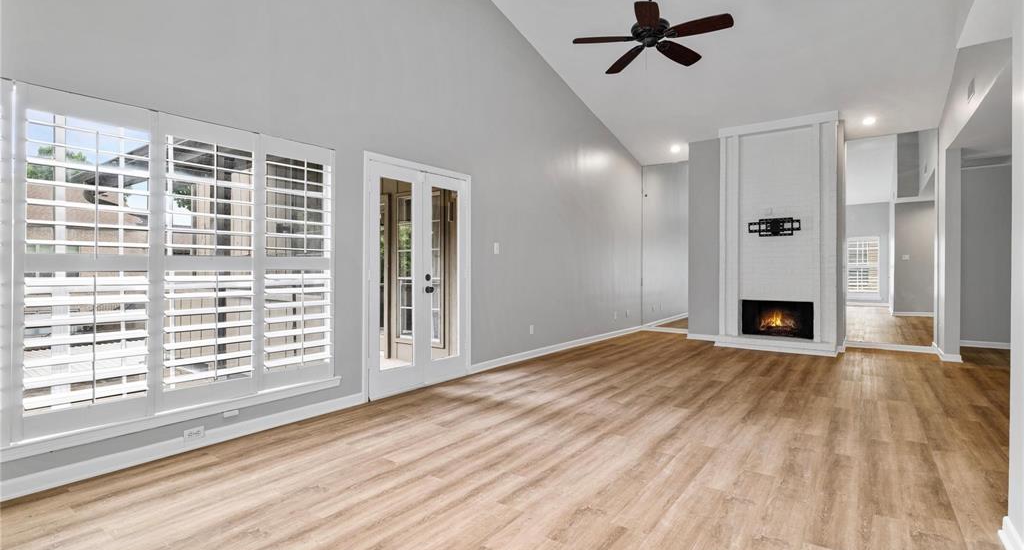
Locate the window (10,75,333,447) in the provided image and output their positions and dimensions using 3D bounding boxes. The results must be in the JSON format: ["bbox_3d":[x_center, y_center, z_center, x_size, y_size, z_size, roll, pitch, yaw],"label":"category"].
[{"bbox_3d":[-1.895,-0.068,2.837,0.100,1.750,1.698,1,1,38],"label":"window"}]

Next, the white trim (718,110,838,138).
[{"bbox_3d":[3.655,-2.064,6.311,1.420,0.136,0.090,1,1,35],"label":"white trim"}]

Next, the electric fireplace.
[{"bbox_3d":[3.793,0.623,6.503,0.874,0.502,0.220,1,1,35],"label":"electric fireplace"}]

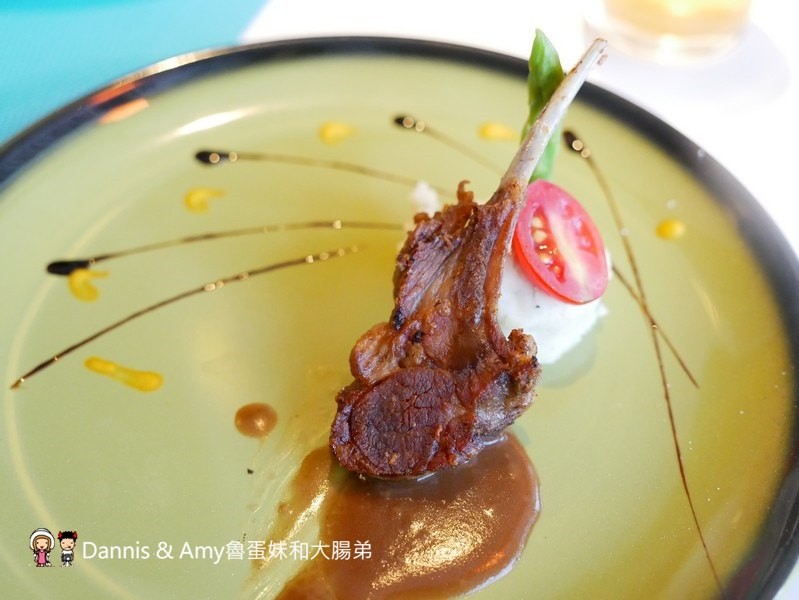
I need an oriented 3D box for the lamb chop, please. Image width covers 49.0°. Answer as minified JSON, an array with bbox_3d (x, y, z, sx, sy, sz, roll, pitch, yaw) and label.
[{"bbox_3d":[0.032,-0.015,0.252,0.053,0.029,0.143,23,75,14],"label":"lamb chop"}]

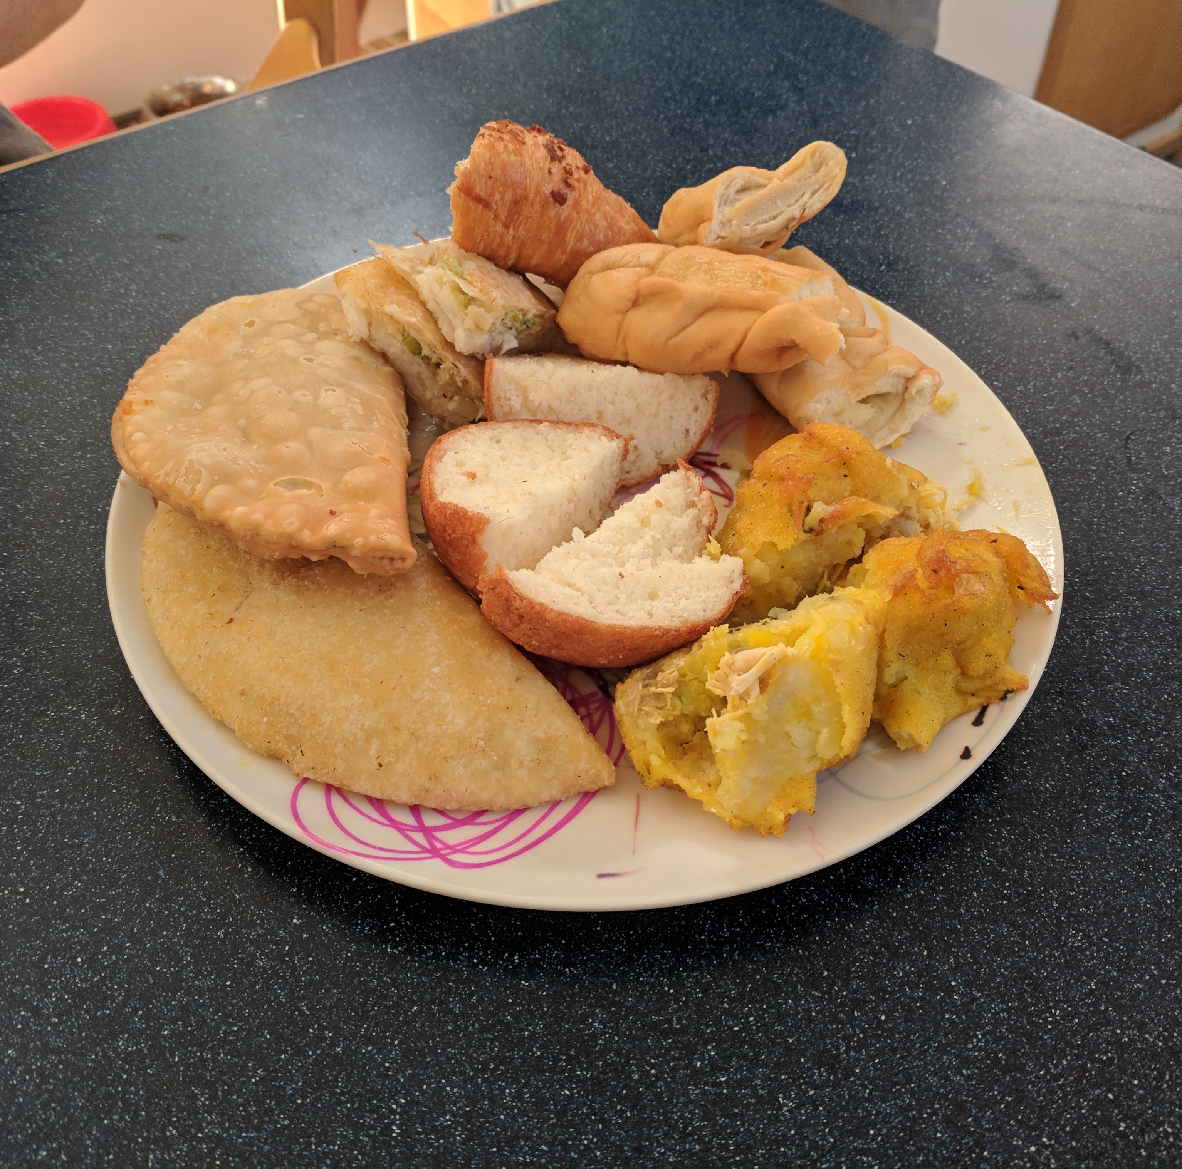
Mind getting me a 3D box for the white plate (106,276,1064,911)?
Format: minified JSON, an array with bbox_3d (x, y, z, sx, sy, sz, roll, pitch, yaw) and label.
[{"bbox_3d":[-0.001,-0.023,0.337,0.260,0.020,0.260,1,49,-1],"label":"white plate"}]

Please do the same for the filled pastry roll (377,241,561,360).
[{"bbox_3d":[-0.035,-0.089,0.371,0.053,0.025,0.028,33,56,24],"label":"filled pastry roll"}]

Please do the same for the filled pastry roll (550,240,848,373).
[{"bbox_3d":[0.033,-0.080,0.345,0.088,0.039,0.043,6,49,4],"label":"filled pastry roll"}]

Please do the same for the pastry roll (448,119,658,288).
[{"bbox_3d":[-0.012,-0.123,0.386,0.074,0.046,0.048,13,50,10],"label":"pastry roll"}]

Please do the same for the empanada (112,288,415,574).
[{"bbox_3d":[-0.087,-0.048,0.322,0.074,0.031,0.113,-13,51,-12],"label":"empanada"}]

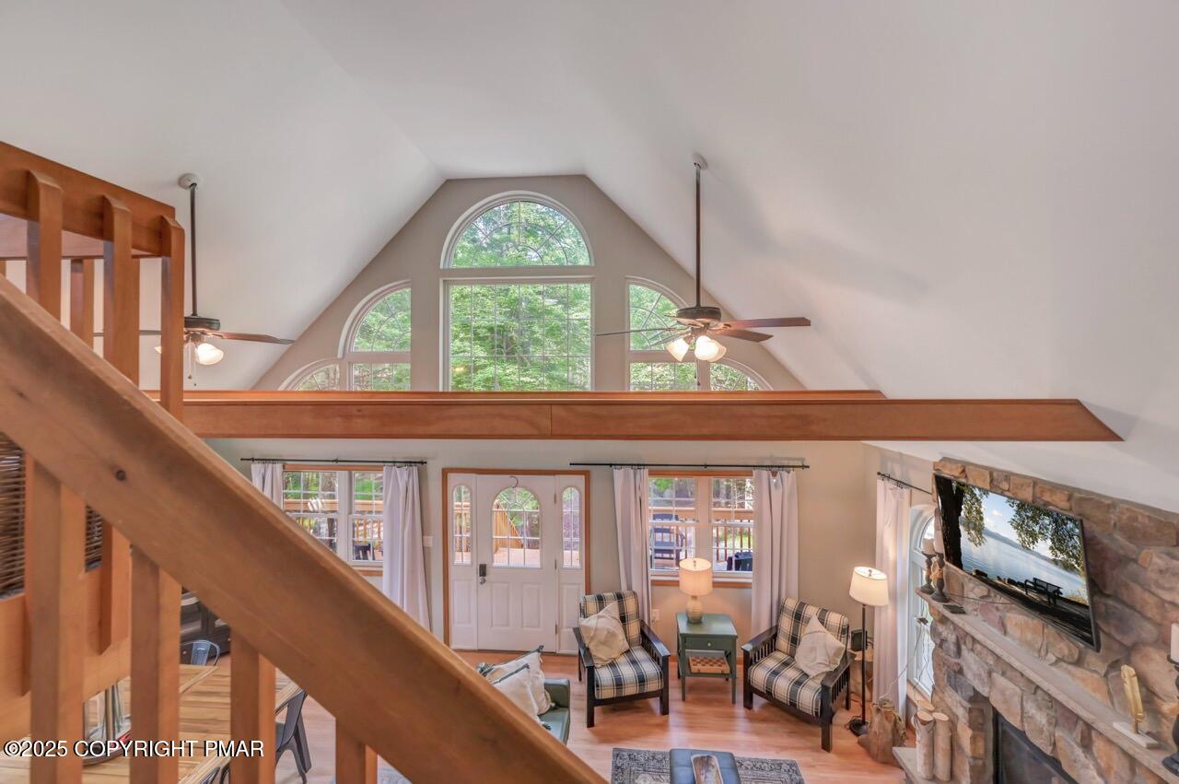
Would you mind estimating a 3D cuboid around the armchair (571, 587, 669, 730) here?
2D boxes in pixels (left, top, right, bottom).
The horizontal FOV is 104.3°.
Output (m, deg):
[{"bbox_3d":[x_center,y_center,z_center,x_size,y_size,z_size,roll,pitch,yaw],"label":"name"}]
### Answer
[{"bbox_3d":[0.294,2.599,4.596,0.790,0.850,0.860,0,0,-10],"label":"armchair"}]

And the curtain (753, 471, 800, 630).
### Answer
[{"bbox_3d":[1.994,1.874,4.934,0.490,2.090,0.120,0,1,4],"label":"curtain"}]

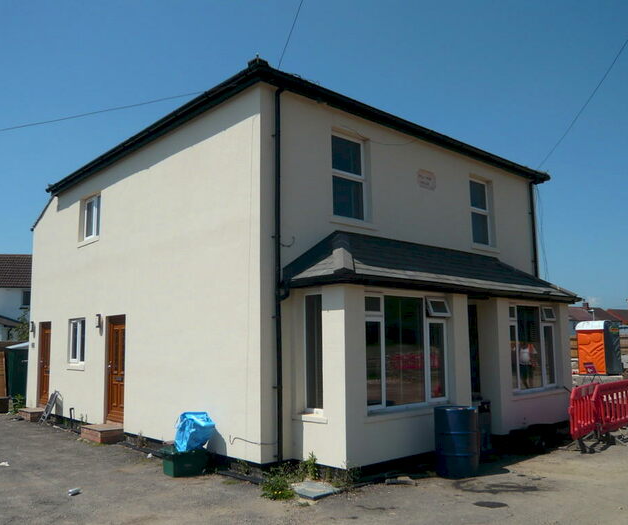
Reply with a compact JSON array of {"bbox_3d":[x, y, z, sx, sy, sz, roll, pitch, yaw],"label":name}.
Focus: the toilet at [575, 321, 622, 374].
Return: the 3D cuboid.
[{"bbox_3d":[12.102,3.624,24.000,1.100,2.300,1.200,4,-9,-30],"label":"toilet"}]

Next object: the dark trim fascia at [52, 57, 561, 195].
[{"bbox_3d":[-0.507,-1.909,14.274,9.062,0.260,8.960,6,-10,-42],"label":"dark trim fascia"}]

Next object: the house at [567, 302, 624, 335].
[{"bbox_3d":[49.792,11.405,105.000,13.500,7.800,8.500,-2,-8,9],"label":"house"}]

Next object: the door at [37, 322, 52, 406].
[{"bbox_3d":[-6.841,2.594,14.548,0.100,2.080,0.890,6,-10,-42],"label":"door"}]

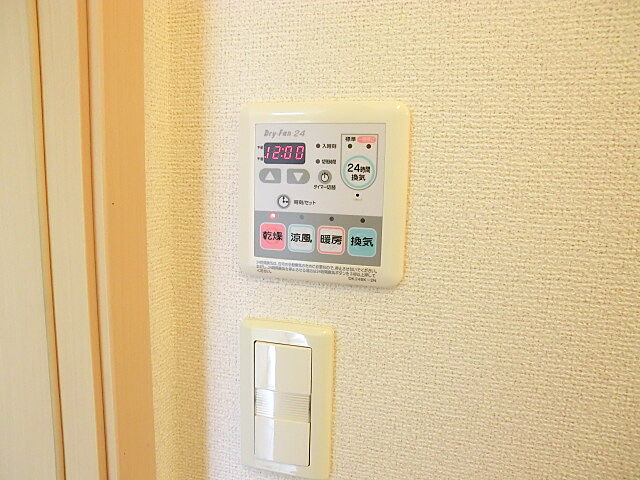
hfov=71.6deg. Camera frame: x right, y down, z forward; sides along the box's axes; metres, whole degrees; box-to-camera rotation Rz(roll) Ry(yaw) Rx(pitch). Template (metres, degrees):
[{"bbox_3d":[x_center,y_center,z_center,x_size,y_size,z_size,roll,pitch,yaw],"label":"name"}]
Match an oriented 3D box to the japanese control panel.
[{"bbox_3d":[-0.001,-0.029,0.293,0.116,0.120,0.011,3,9,12],"label":"japanese control panel"}]

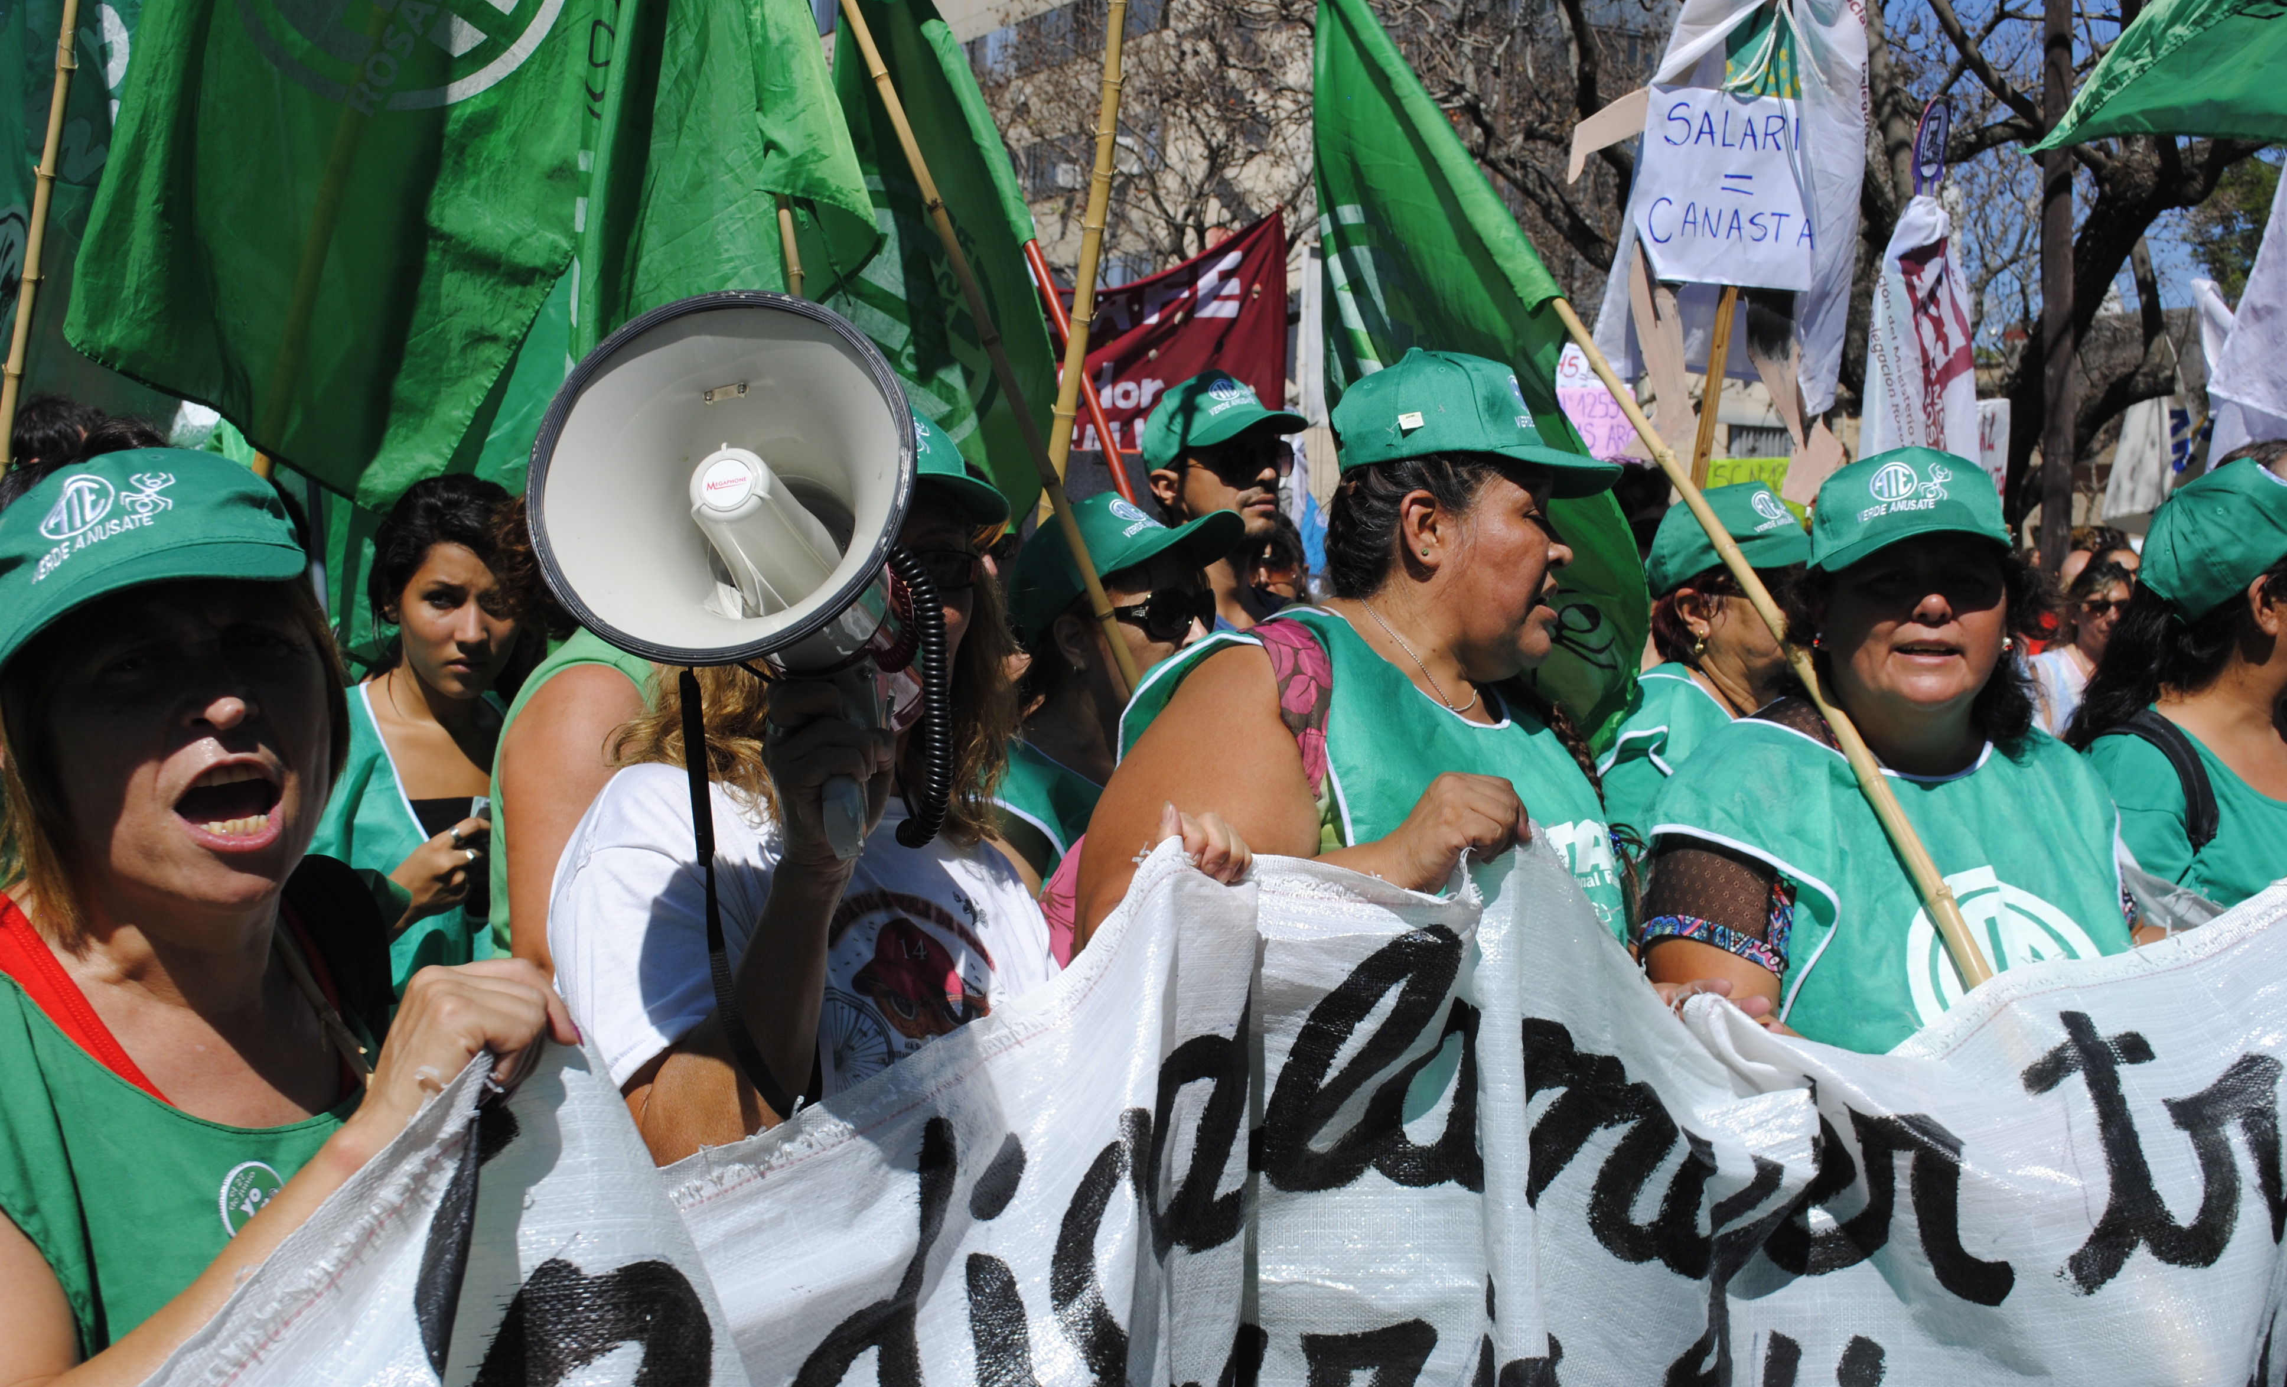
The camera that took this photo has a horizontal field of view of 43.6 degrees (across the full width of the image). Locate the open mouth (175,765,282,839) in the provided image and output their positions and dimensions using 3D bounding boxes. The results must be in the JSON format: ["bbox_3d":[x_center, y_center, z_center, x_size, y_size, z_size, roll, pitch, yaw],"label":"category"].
[{"bbox_3d":[-0.459,0.054,1.440,0.053,0.036,0.030,-9,-3,-39],"label":"open mouth"}]

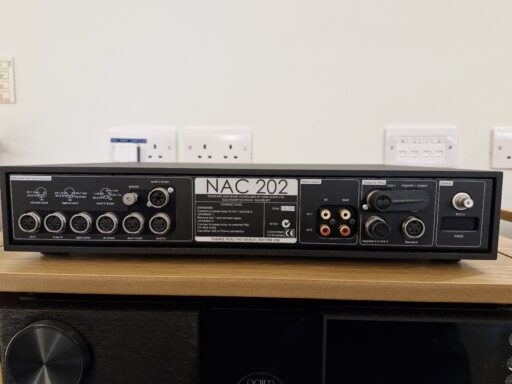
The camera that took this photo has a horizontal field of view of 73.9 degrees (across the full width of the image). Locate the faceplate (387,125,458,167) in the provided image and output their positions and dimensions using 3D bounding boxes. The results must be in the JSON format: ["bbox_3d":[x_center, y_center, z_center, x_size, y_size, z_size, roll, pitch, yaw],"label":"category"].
[{"bbox_3d":[0.345,-0.093,0.717,0.146,0.086,0.013,1,5,3],"label":"faceplate"}]

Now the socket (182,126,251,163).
[{"bbox_3d":[-0.083,-0.095,0.738,0.146,0.086,0.013,1,5,3],"label":"socket"}]

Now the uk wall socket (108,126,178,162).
[{"bbox_3d":[-0.247,-0.098,0.747,0.146,0.086,0.013,1,5,3],"label":"uk wall socket"}]

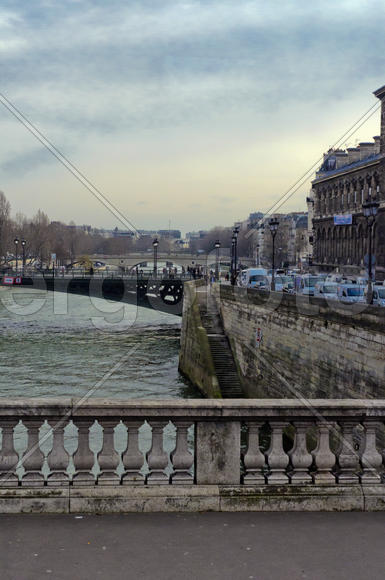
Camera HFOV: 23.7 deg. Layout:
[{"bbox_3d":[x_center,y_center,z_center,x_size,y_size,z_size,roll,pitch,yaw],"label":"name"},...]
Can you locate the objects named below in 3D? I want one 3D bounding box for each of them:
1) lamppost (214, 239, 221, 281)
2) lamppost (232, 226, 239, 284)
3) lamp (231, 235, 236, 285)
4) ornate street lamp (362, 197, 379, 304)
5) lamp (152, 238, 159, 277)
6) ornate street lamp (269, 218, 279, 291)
[{"bbox_3d":[4.117,-4.853,151.099,0.750,6.600,0.750,0,2,0],"label":"lamppost"},{"bbox_3d":[4.246,-3.030,88.593,0.560,6.200,0.560,0,2,0],"label":"lamppost"},{"bbox_3d":[4.829,-3.438,108.093,0.550,6.200,0.550,0,2,0],"label":"lamp"},{"bbox_3d":[9.317,-1.796,48.093,0.880,6.200,0.600,0,2,0],"label":"ornate street lamp"},{"bbox_3d":[-6.012,-5.070,149.099,0.750,6.600,0.750,0,2,0],"label":"lamp"},{"bbox_3d":[6.360,-2.515,72.093,0.820,6.200,0.600,0,2,0],"label":"ornate street lamp"}]

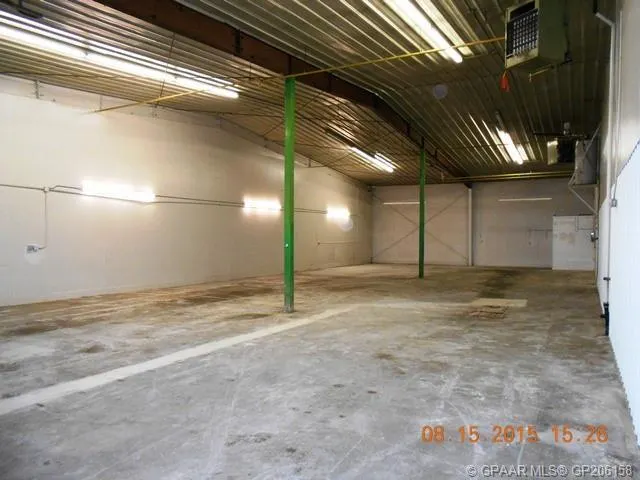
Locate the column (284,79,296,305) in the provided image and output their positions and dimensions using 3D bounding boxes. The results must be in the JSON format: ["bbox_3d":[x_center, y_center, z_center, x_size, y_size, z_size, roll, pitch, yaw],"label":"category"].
[{"bbox_3d":[-0.592,-0.889,9.482,0.180,4.624,0.180,0,0,29],"label":"column"}]

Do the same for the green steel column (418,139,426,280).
[{"bbox_3d":[3.680,-0.883,17.273,0.175,4.552,0.175,0,0,29],"label":"green steel column"}]

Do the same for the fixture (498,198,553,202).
[{"bbox_3d":[9.974,-1.954,23.409,2.443,0.100,0.100,0,0,29],"label":"fixture"}]

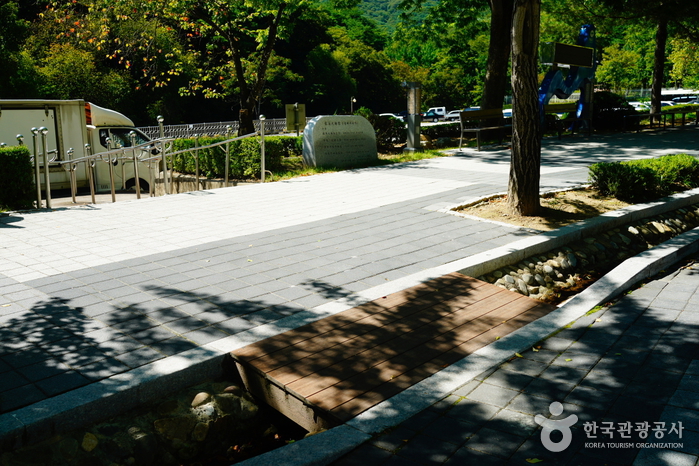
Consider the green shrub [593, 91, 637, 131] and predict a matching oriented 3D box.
[{"bbox_3d":[7.226,-3.340,18.600,1.300,1.120,1.250,4,12,17],"label":"green shrub"}]

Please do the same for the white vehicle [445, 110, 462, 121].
[{"bbox_3d":[15.132,-16.702,97.000,4.400,1.550,1.780,0,11,2],"label":"white vehicle"}]

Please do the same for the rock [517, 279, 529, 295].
[{"bbox_3d":[1.427,0.444,5.590,0.095,0.105,0.070,10,15,40],"label":"rock"}]

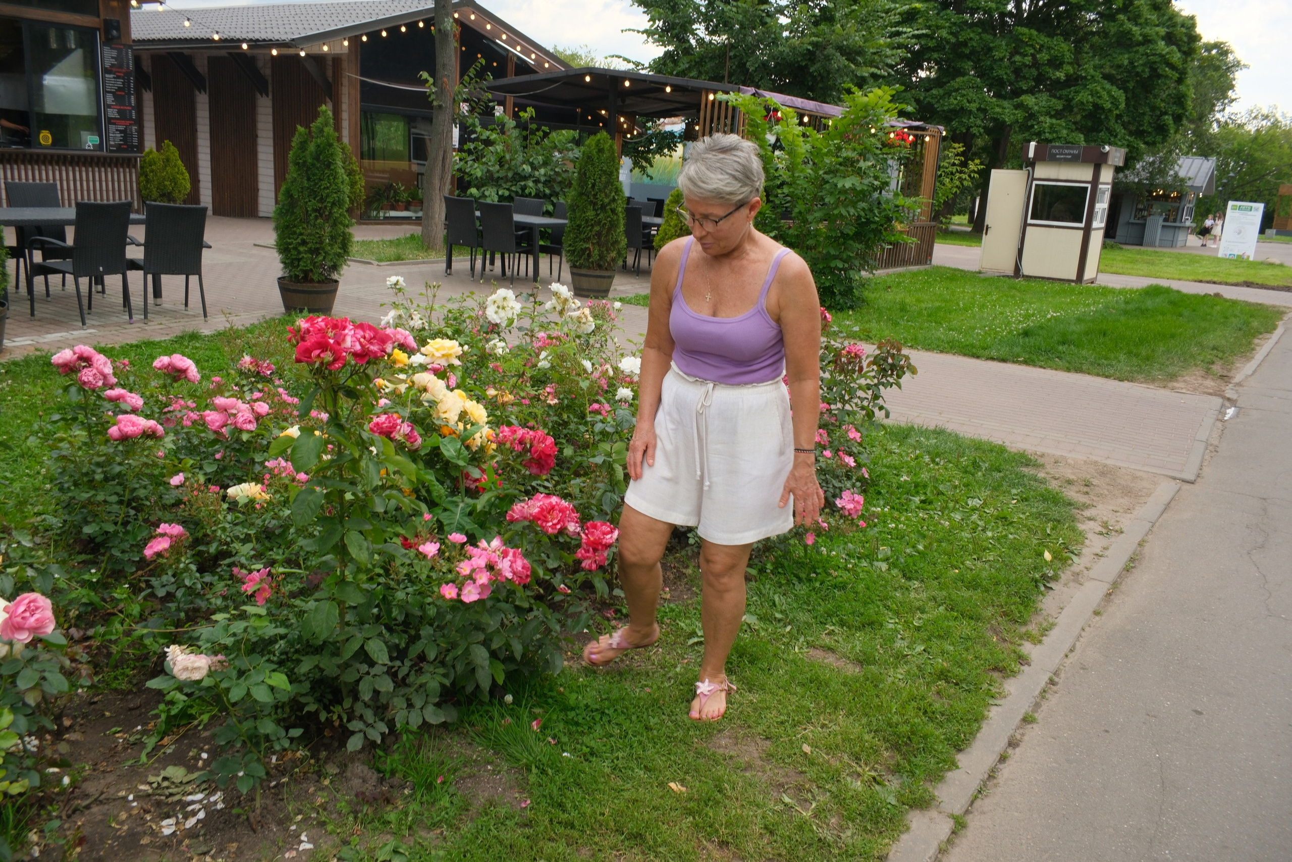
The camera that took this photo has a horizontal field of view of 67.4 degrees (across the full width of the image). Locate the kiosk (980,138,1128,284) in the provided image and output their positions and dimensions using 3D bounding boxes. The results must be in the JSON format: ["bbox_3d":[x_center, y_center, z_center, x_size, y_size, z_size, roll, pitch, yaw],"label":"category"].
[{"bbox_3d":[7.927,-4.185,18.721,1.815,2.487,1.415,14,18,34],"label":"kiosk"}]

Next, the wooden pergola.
[{"bbox_3d":[1.201,-4.087,16.175,3.800,2.600,8.700,17,20,42],"label":"wooden pergola"}]

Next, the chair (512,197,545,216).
[{"bbox_3d":[-1.655,-2.426,12.206,0.570,0.900,0.600,13,17,33],"label":"chair"}]

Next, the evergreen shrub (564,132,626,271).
[{"bbox_3d":[-0.583,-2.614,11.083,0.715,1.553,0.715,4,14,0],"label":"evergreen shrub"}]

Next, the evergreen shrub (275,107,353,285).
[{"bbox_3d":[-2.950,-2.081,8.593,0.677,1.498,0.677,4,14,0],"label":"evergreen shrub"}]

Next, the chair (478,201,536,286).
[{"bbox_3d":[-1.502,-2.143,11.140,0.570,0.900,0.600,14,18,35],"label":"chair"}]

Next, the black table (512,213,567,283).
[{"bbox_3d":[-1.589,-2.200,11.684,1.500,0.730,0.900,13,17,34],"label":"black table"}]

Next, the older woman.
[{"bbox_3d":[0.165,0.005,2.704,0.580,1.600,0.420,10,16,24],"label":"older woman"}]

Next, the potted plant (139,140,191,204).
[{"bbox_3d":[-8.123,-4.295,16.263,0.795,1.099,0.795,4,14,0],"label":"potted plant"}]

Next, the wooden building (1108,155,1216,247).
[{"bbox_3d":[24.388,-11.104,46.754,4.600,4.160,4.500,14,17,33],"label":"wooden building"}]

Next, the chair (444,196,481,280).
[{"bbox_3d":[-1.987,-2.245,11.380,0.570,0.900,0.600,13,17,34],"label":"chair"}]

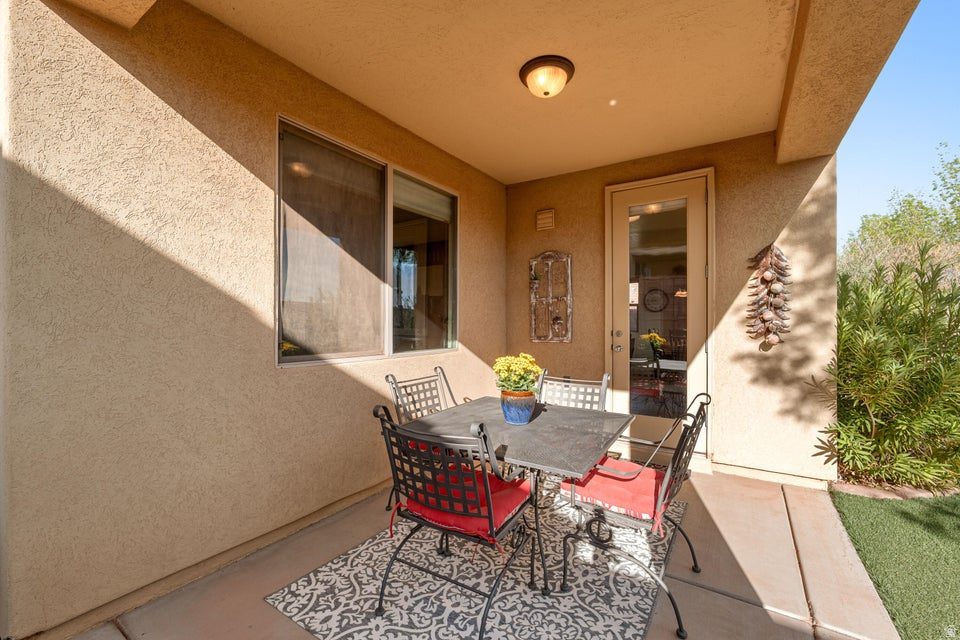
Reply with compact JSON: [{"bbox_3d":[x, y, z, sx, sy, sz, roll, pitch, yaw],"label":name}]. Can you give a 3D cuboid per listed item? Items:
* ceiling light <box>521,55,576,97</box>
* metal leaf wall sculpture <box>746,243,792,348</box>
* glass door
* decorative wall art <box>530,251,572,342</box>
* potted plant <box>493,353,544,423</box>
[{"bbox_3d":[0.418,-1.458,2.310,0.345,0.138,0.345,0,0,0],"label":"ceiling light"},{"bbox_3d":[2.315,-0.200,2.985,0.290,0.820,0.090,0,0,31],"label":"metal leaf wall sculpture"},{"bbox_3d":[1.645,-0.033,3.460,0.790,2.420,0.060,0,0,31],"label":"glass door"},{"bbox_3d":[0.740,-0.247,3.950,0.455,0.955,0.050,0,0,31],"label":"decorative wall art"},{"bbox_3d":[0.223,0.402,2.210,0.290,0.405,0.290,0,0,0],"label":"potted plant"}]

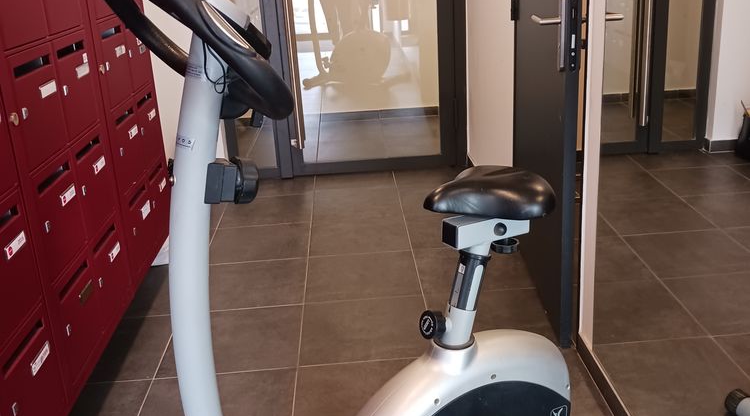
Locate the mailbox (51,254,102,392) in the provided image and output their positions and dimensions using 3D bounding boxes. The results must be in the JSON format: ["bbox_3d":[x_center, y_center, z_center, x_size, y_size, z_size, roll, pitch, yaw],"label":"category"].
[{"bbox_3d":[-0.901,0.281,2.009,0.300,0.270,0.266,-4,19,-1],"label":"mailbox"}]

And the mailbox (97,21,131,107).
[{"bbox_3d":[-0.986,-0.463,2.505,0.310,0.268,0.280,-4,19,-1],"label":"mailbox"}]

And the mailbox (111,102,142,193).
[{"bbox_3d":[-0.969,-0.203,2.594,0.310,0.277,0.293,-4,19,-1],"label":"mailbox"}]

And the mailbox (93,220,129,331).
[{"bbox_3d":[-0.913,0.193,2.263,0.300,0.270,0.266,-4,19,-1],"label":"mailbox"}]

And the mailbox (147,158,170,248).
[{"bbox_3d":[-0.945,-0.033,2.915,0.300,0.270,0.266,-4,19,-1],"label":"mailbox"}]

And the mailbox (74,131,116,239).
[{"bbox_3d":[-0.951,-0.069,2.215,0.310,0.277,0.277,-4,19,-1],"label":"mailbox"}]

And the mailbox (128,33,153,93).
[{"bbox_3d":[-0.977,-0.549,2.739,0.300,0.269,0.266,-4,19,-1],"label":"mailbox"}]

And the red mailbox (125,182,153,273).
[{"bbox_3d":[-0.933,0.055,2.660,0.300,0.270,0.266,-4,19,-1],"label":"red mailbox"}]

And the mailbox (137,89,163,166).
[{"bbox_3d":[-0.982,-0.294,2.865,0.310,0.282,0.280,-4,19,-1],"label":"mailbox"}]

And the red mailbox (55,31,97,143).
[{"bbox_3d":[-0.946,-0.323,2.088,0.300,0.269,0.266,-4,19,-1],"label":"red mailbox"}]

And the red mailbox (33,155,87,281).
[{"bbox_3d":[-0.939,0.021,1.954,0.310,0.276,0.276,-4,19,-1],"label":"red mailbox"}]

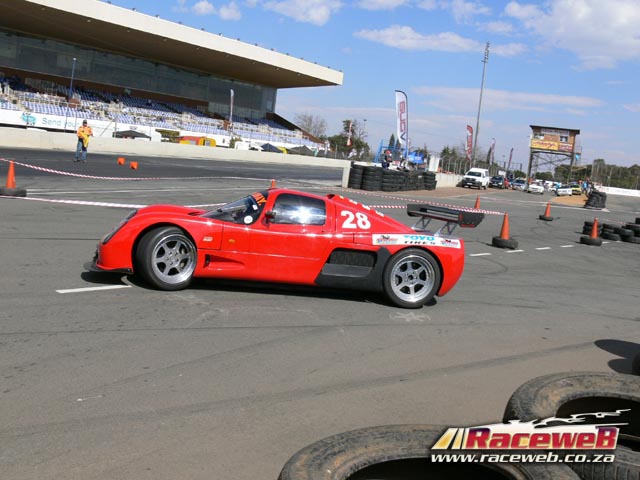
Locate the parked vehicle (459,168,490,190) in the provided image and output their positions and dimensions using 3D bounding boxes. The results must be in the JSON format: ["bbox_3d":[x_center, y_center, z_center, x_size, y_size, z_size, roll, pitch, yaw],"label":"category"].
[{"bbox_3d":[14.632,-5.694,60.500,1.800,1.830,5.000,9,8,21],"label":"parked vehicle"}]

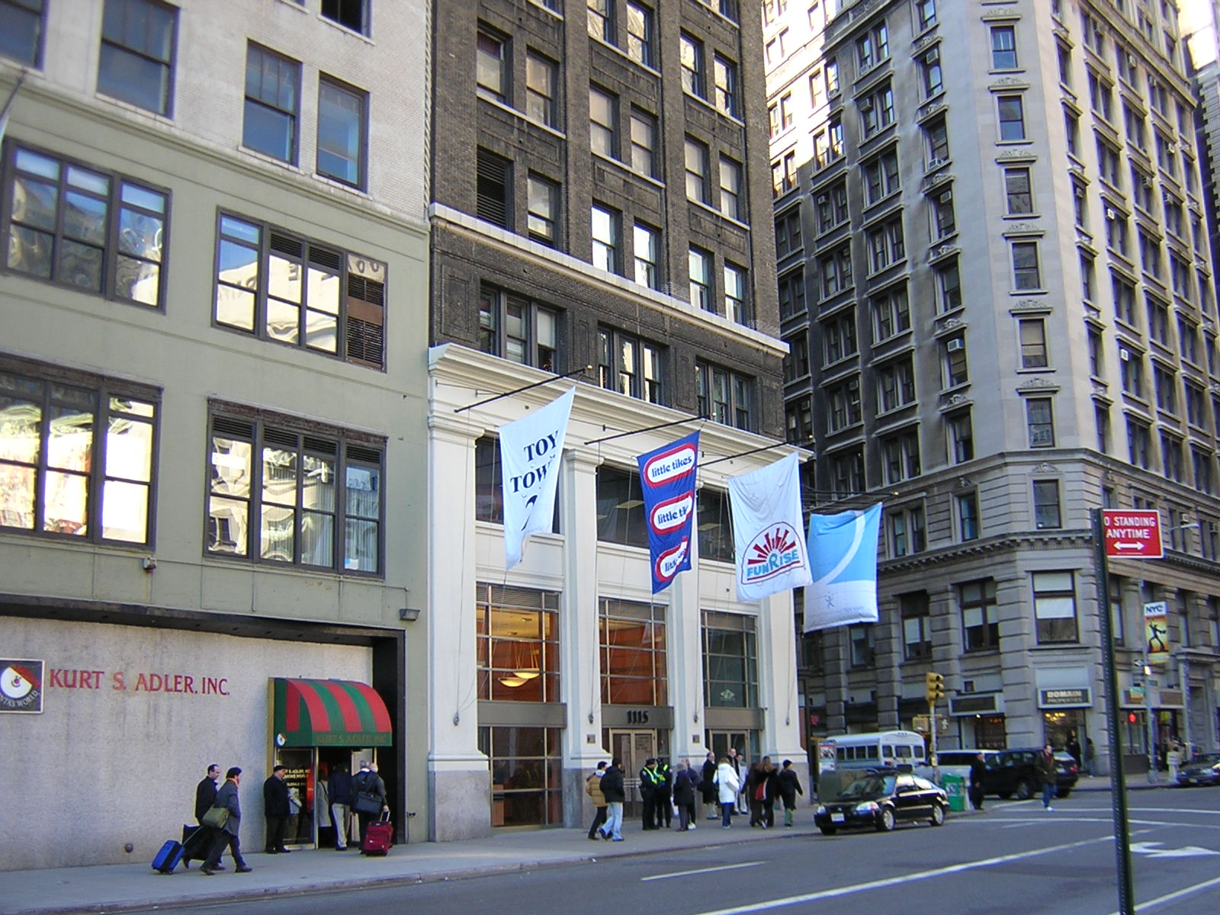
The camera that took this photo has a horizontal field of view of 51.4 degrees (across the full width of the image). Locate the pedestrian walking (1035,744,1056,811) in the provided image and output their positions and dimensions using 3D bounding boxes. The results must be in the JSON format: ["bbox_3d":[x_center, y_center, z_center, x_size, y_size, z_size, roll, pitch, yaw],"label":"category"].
[{"bbox_3d":[11.810,8.672,34.399,0.450,1.740,0.480,-14,-18,43],"label":"pedestrian walking"}]

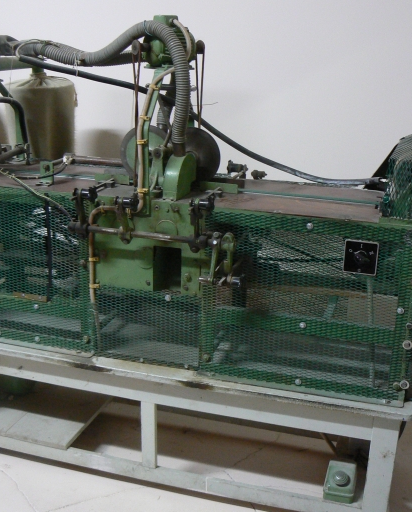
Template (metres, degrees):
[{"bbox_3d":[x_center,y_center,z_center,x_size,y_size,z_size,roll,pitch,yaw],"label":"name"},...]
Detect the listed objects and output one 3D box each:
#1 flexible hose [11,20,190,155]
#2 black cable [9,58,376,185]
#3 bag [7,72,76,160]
[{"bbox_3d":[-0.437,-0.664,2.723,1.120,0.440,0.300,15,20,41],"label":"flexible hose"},{"bbox_3d":[-0.079,-0.556,2.885,1.590,0.435,0.170,7,16,17],"label":"black cable"},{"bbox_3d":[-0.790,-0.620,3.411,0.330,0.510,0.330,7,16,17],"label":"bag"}]

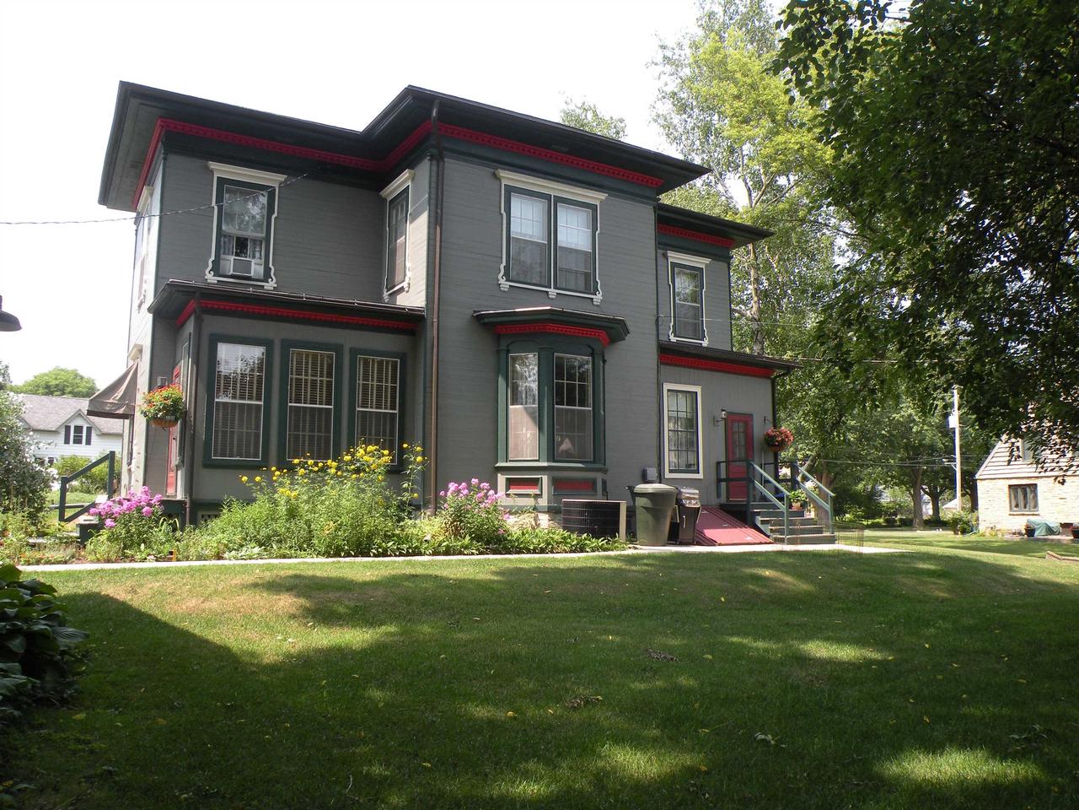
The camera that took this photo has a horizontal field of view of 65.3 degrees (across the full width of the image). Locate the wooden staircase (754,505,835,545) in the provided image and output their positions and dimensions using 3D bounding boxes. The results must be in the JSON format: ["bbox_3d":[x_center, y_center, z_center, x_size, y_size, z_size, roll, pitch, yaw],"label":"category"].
[{"bbox_3d":[5.257,2.506,17.756,1.530,0.840,1.060,4,-8,-31],"label":"wooden staircase"}]

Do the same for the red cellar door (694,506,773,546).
[{"bbox_3d":[3.891,2.594,18.204,1.700,0.750,1.750,4,-8,-31],"label":"red cellar door"}]

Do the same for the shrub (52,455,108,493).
[{"bbox_3d":[-20.648,3.140,38.000,2.700,1.750,2.200,4,-7,-28],"label":"shrub"}]

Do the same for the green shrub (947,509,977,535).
[{"bbox_3d":[20.132,5.589,40.000,1.450,1.200,1.300,4,-8,-31],"label":"green shrub"}]

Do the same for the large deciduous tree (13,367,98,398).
[{"bbox_3d":[-51.878,2.840,90.000,10.500,13.600,10.500,4,-8,-31],"label":"large deciduous tree"}]

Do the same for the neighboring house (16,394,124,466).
[{"bbox_3d":[-34.251,3.099,59.750,11.000,7.200,8.000,5,-8,-35],"label":"neighboring house"}]

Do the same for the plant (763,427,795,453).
[{"bbox_3d":[5.692,0.835,20.079,0.700,0.600,0.700,0,-6,0],"label":"plant"}]

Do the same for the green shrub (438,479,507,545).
[{"bbox_3d":[-1.205,1.939,14.950,1.120,1.180,1.000,4,-8,-31],"label":"green shrub"}]

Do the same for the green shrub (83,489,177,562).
[{"bbox_3d":[-5.908,1.715,12.100,1.250,1.030,1.000,4,-8,-31],"label":"green shrub"}]

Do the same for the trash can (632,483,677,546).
[{"bbox_3d":[2.278,2.194,16.784,0.900,1.220,0.700,-2,-7,17],"label":"trash can"}]

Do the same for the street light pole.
[{"bbox_3d":[28.785,3.515,58.000,0.500,9.600,0.500,4,-8,-31],"label":"street light pole"}]

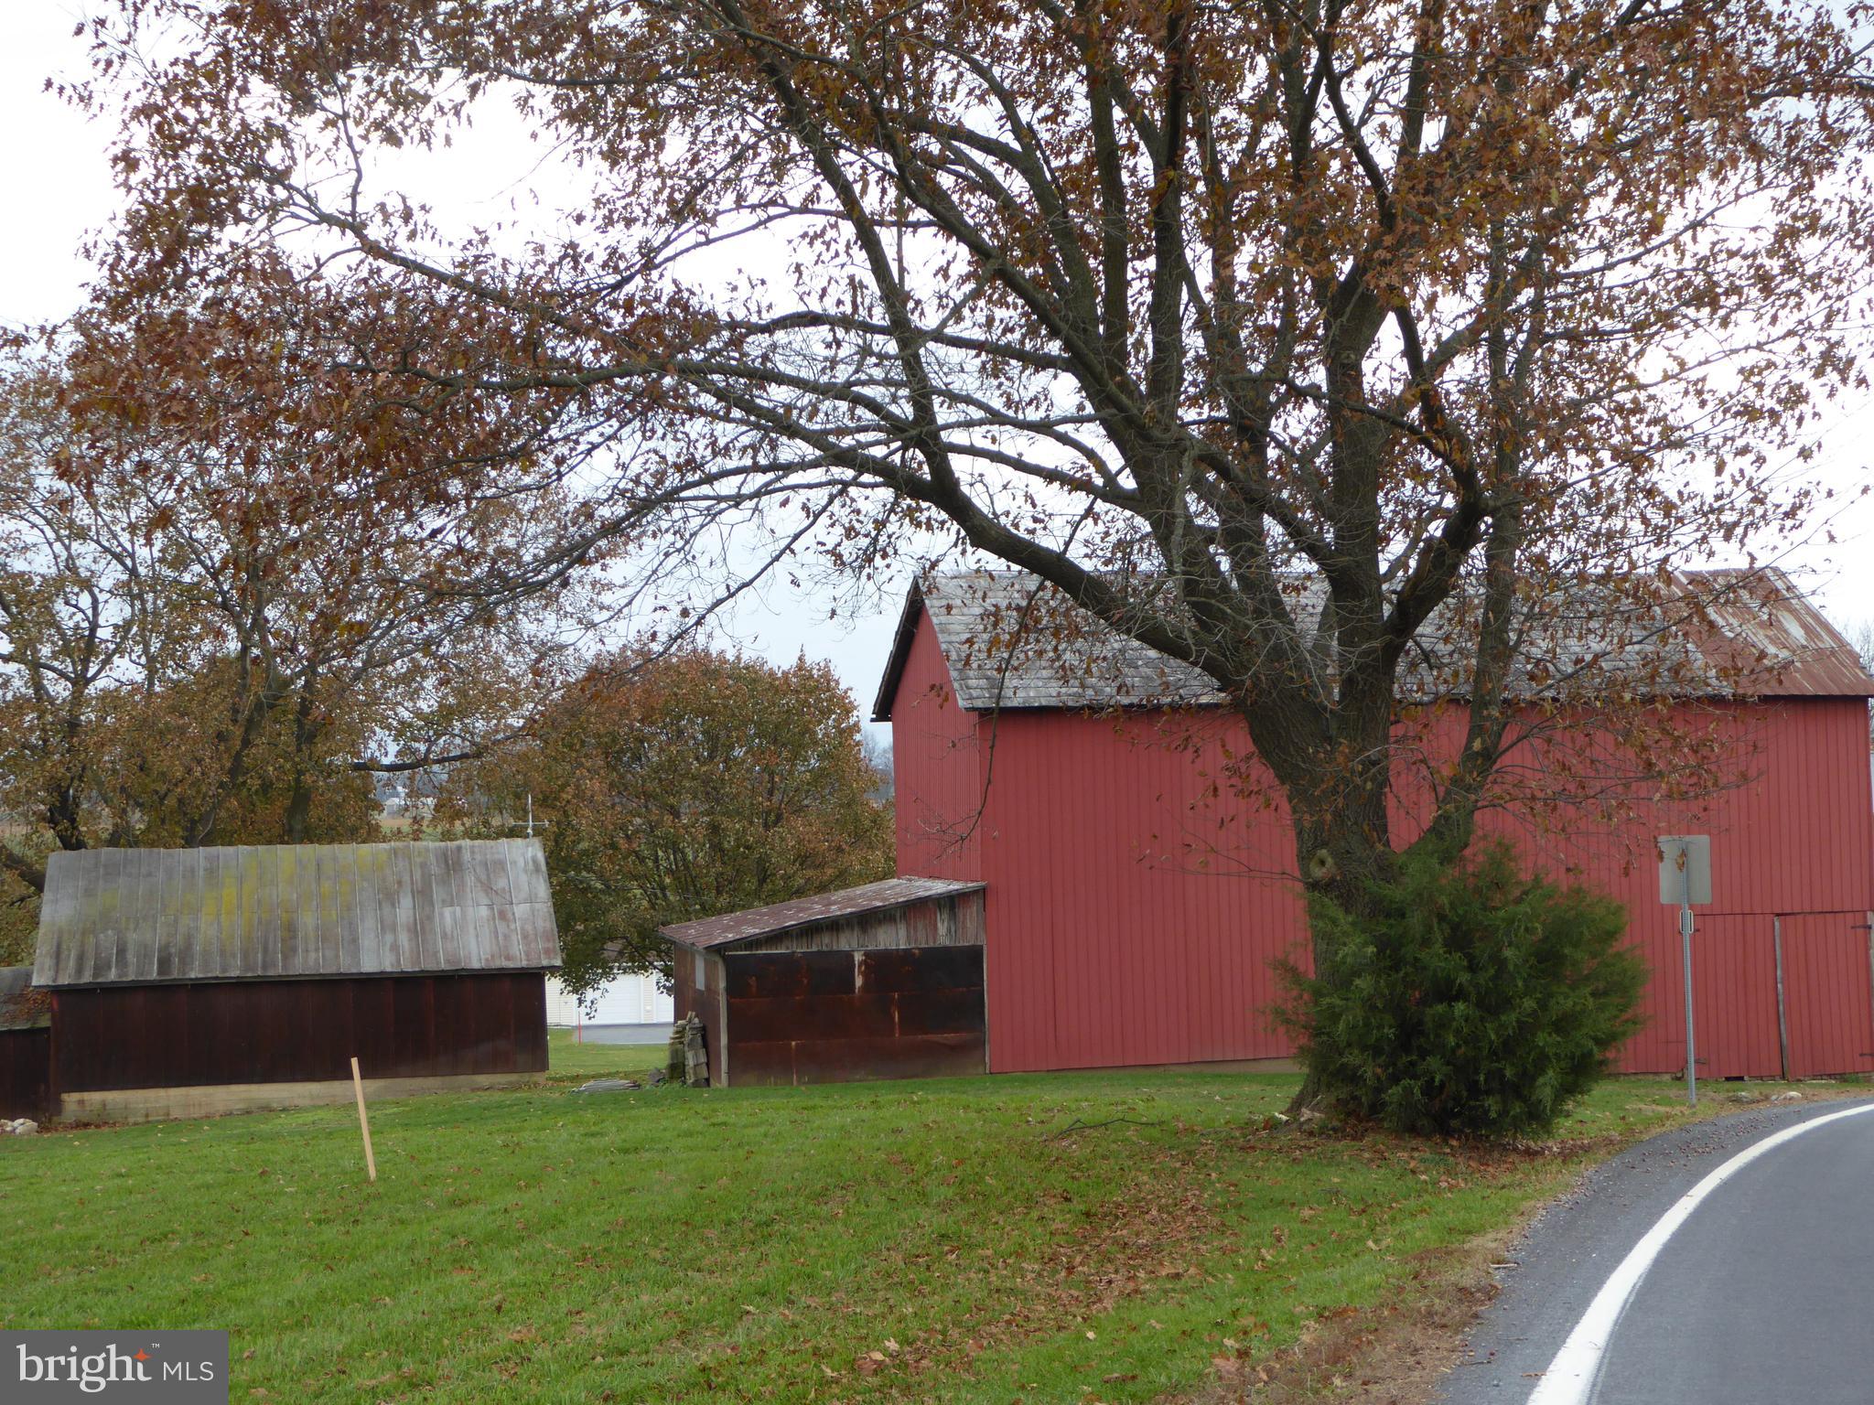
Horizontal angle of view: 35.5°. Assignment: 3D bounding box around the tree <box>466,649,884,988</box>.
[{"bbox_3d":[-5.527,3.270,63.964,9.615,8.818,9.615,-1,-2,-12],"label":"tree"}]

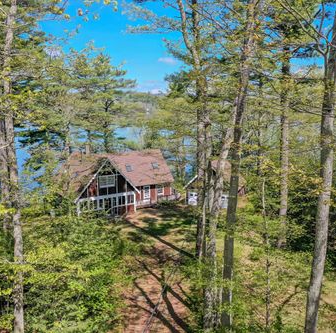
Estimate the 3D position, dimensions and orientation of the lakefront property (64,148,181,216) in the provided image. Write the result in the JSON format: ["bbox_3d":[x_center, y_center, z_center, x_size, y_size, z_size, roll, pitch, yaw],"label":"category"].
[{"bbox_3d":[-7.637,1.873,56.762,15.250,7.850,9.500,-6,12,-32],"label":"lakefront property"}]

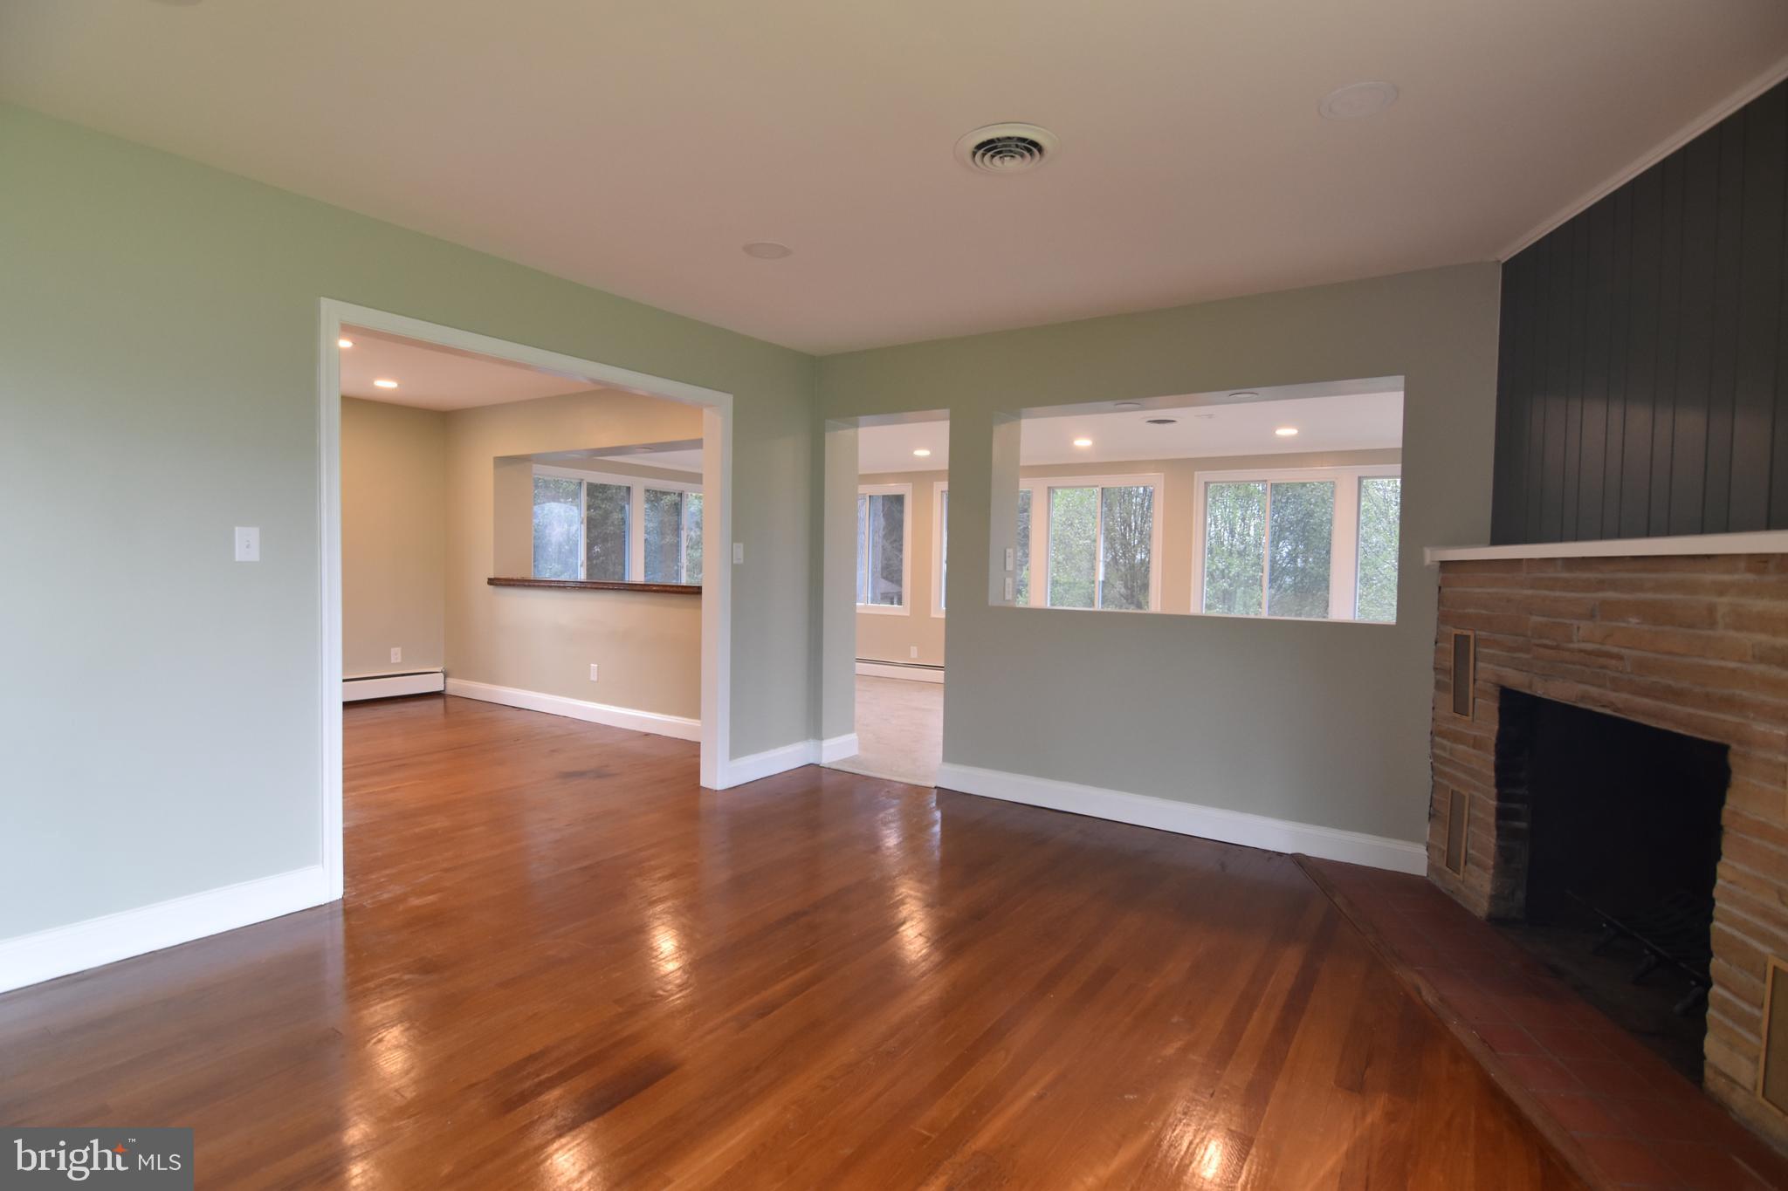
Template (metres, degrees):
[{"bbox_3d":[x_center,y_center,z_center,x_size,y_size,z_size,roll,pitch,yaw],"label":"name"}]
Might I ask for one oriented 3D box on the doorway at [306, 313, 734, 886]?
[{"bbox_3d":[-1.474,0.008,3.528,0.140,2.090,1.860,3,3,36],"label":"doorway"}]

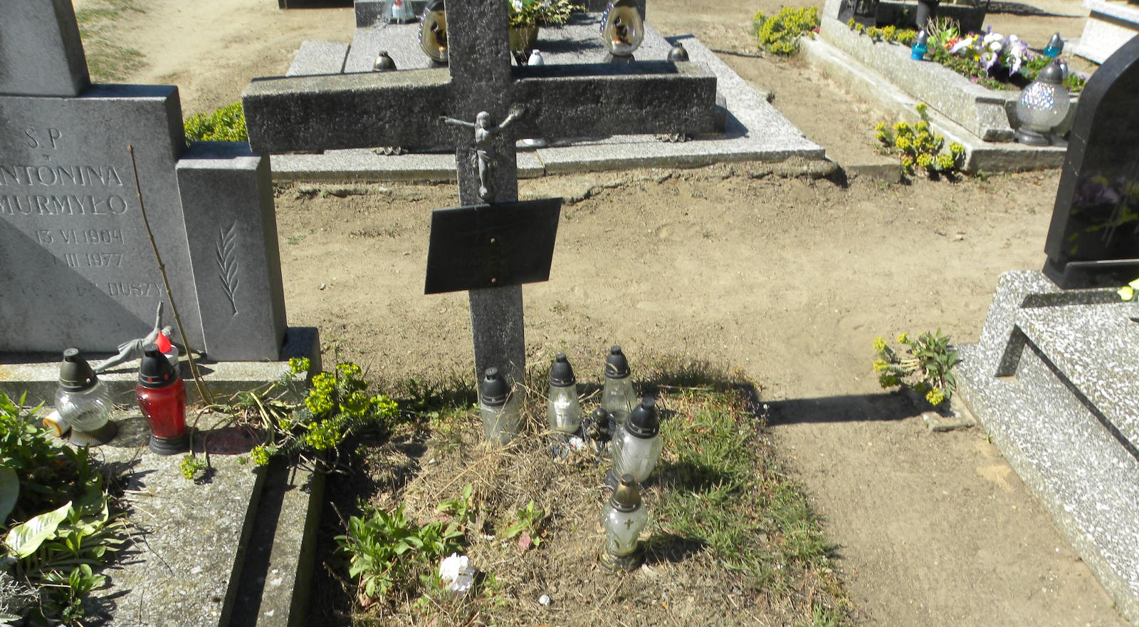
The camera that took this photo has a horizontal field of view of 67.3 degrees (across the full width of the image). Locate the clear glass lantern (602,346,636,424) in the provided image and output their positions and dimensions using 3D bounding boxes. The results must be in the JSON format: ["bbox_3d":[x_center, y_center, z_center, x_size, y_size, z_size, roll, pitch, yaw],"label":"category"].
[{"bbox_3d":[0.138,0.200,2.358,0.096,0.245,0.096,-2,32,3],"label":"clear glass lantern"}]

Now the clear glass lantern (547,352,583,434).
[{"bbox_3d":[-0.015,0.201,2.200,0.095,0.237,0.095,-3,31,-8],"label":"clear glass lantern"}]

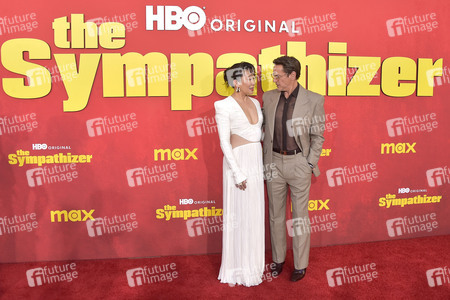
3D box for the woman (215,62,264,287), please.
[{"bbox_3d":[0.115,0.190,2.750,0.440,1.700,0.350,-6,8,-40],"label":"woman"}]

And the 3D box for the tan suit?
[{"bbox_3d":[0.530,0.221,2.790,0.540,1.470,0.330,3,7,28],"label":"tan suit"}]

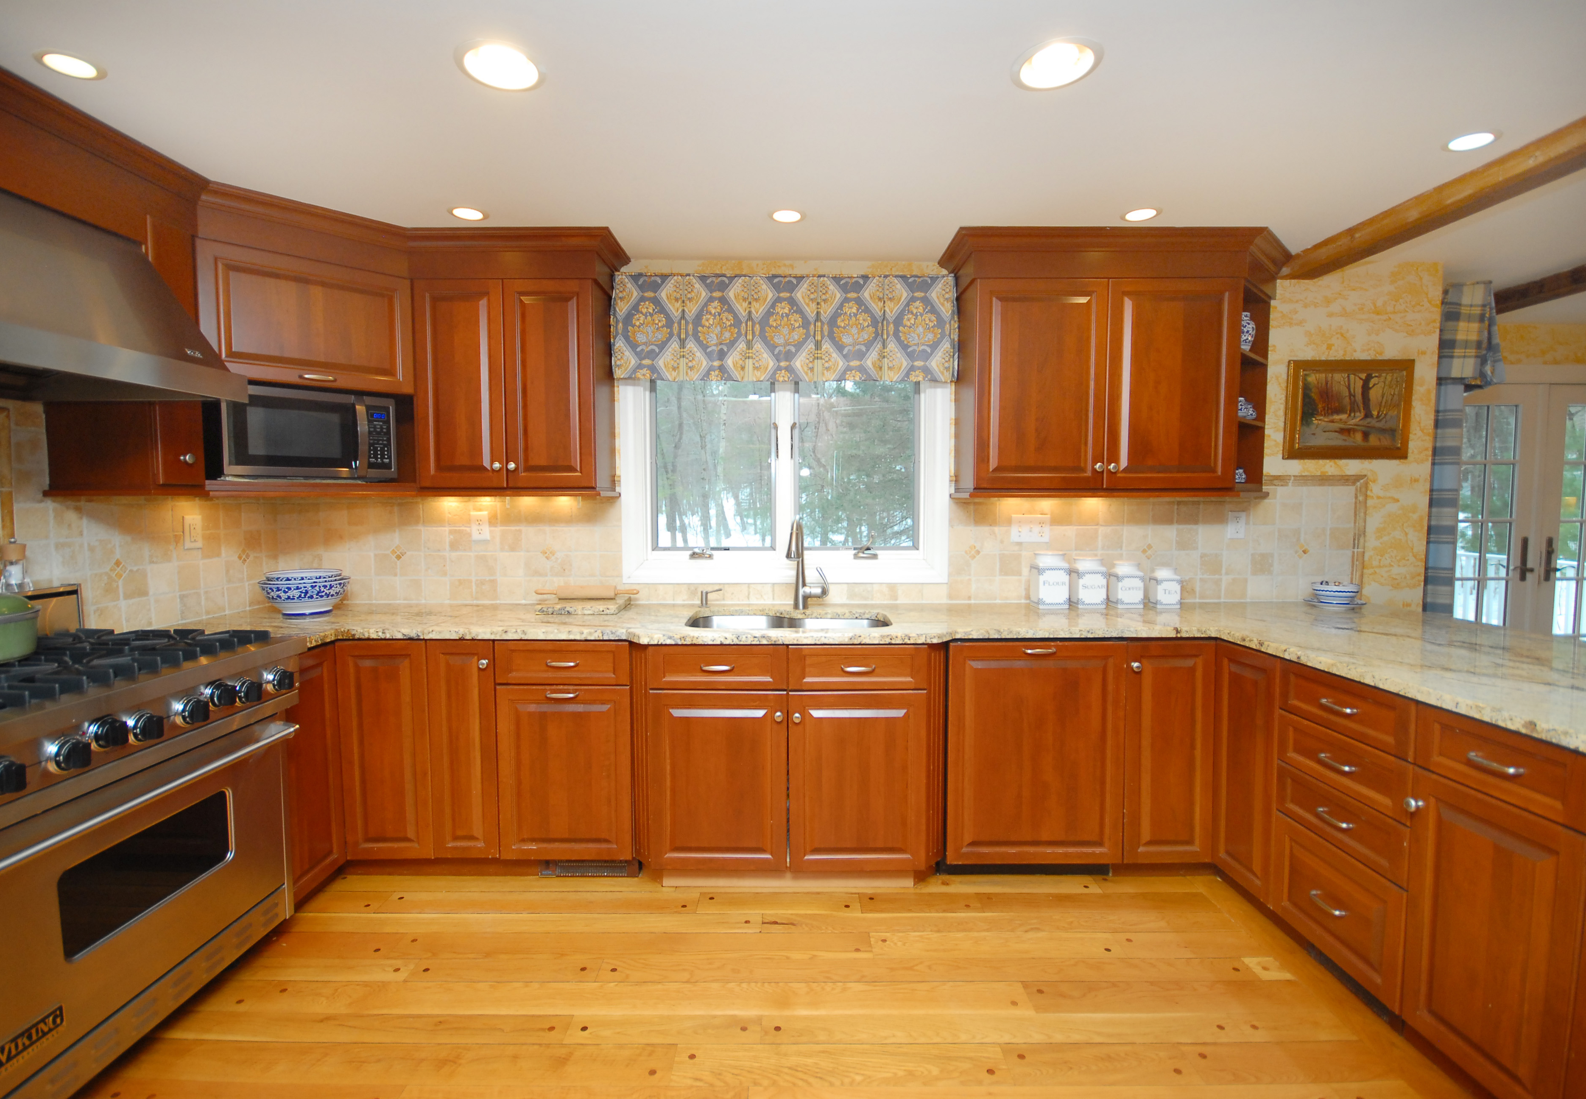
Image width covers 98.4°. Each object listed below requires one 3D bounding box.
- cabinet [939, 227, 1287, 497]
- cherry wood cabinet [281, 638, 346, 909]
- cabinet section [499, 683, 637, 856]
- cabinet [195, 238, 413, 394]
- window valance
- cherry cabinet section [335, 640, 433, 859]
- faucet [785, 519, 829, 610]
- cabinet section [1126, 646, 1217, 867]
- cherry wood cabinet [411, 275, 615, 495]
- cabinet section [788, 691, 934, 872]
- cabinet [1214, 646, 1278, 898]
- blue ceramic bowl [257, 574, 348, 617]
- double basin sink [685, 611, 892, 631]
[{"bbox_3d":[1.282,-0.681,2.662,1.370,0.965,0.380,0,4,0],"label":"cabinet"},{"bbox_3d":[-1.811,0.714,2.217,0.500,0.770,0.309,0,3,-1],"label":"cherry wood cabinet"},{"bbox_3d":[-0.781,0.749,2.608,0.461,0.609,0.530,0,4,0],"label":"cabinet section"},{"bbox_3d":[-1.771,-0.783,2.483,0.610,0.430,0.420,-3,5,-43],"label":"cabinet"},{"bbox_3d":[-0.034,-0.908,2.836,1.414,0.430,0.099,0,3,-1],"label":"window valance"},{"bbox_3d":[-1.394,0.672,2.602,0.306,0.759,0.530,0,4,0],"label":"cherry cabinet section"},{"bbox_3d":[0.057,0.061,2.644,0.160,0.370,0.250,1,4,7],"label":"faucet"},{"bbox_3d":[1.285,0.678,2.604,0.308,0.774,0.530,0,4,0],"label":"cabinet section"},{"bbox_3d":[-1.084,-0.629,2.735,0.676,0.803,0.312,0,3,-1],"label":"cherry wood cabinet"},{"bbox_3d":[0.217,0.754,2.554,0.465,0.612,0.550,0,4,0],"label":"cabinet section"},{"bbox_3d":[1.716,0.711,2.184,0.560,0.775,0.320,0,4,0],"label":"cabinet"},{"bbox_3d":[-1.859,0.181,2.617,0.287,0.125,0.287,0,4,0],"label":"blue ceramic bowl"},{"bbox_3d":[-0.009,0.374,2.518,0.760,0.210,0.440,0,4,0],"label":"double basin sink"}]

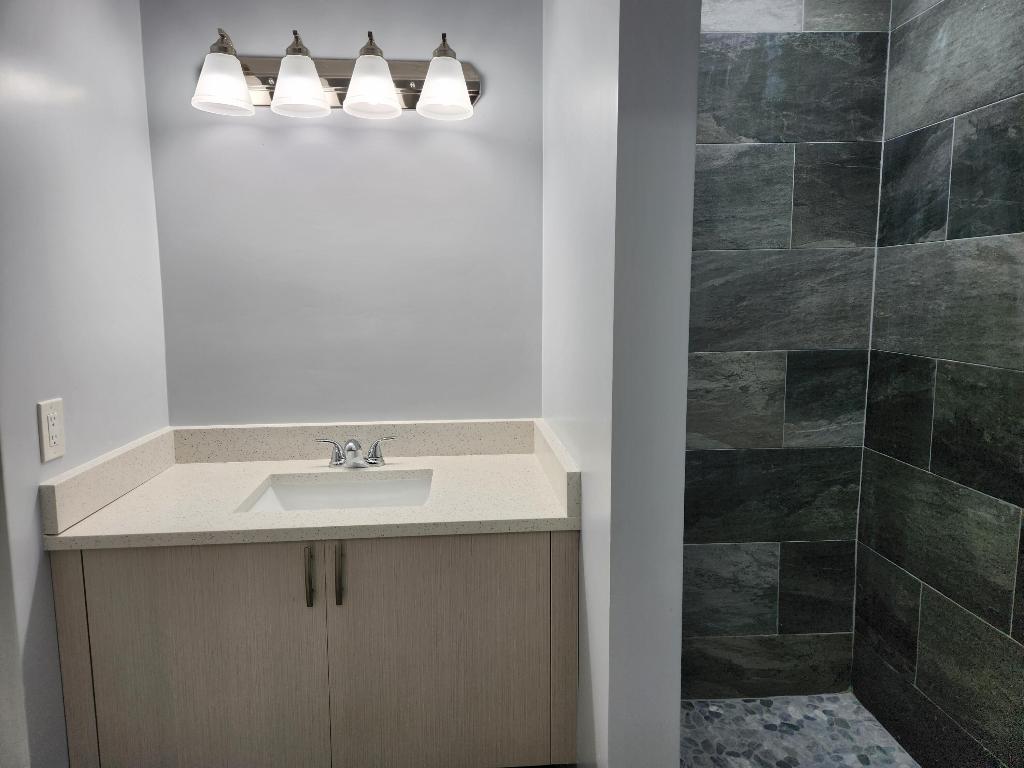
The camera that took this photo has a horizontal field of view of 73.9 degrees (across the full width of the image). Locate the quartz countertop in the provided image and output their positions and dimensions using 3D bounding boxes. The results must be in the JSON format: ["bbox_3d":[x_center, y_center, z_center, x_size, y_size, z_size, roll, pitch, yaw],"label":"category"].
[{"bbox_3d":[-0.418,0.268,1.702,1.080,0.029,0.626,-1,7,-5],"label":"quartz countertop"}]

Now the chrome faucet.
[{"bbox_3d":[-0.431,0.186,1.872,0.224,0.092,0.138,-1,7,-5],"label":"chrome faucet"}]

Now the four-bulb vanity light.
[{"bbox_3d":[-0.455,-0.813,1.784,0.762,0.194,0.188,-1,7,-5],"label":"four-bulb vanity light"}]

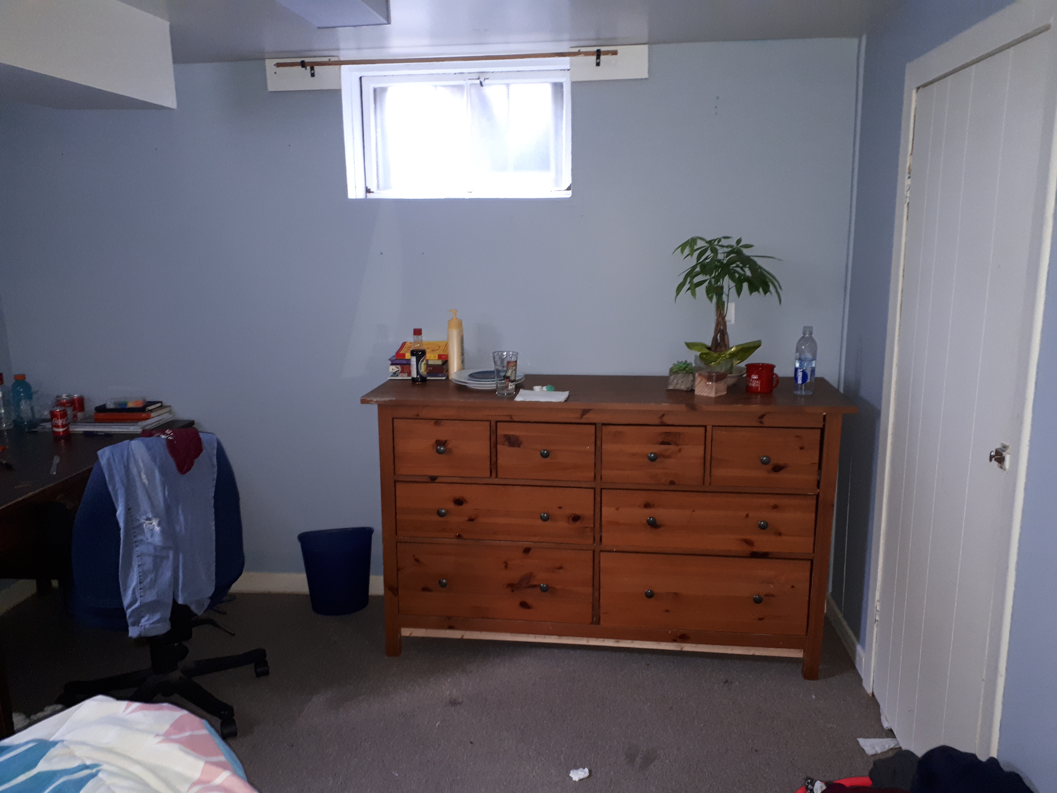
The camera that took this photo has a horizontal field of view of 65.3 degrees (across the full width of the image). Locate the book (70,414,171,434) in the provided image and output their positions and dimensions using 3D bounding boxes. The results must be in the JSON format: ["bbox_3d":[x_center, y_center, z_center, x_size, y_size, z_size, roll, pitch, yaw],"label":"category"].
[{"bbox_3d":[-1.630,0.104,3.288,0.305,0.038,0.220,0,11,5],"label":"book"}]

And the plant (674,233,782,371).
[{"bbox_3d":[0.677,-0.299,2.857,0.370,0.505,0.340,1,12,7],"label":"plant"}]

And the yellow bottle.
[{"bbox_3d":[-0.269,-0.198,3.082,0.060,0.255,0.072,1,11,10],"label":"yellow bottle"}]

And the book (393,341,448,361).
[{"bbox_3d":[-0.387,-0.174,3.117,0.200,0.022,0.138,1,19,7],"label":"book"}]

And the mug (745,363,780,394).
[{"bbox_3d":[0.805,-0.062,2.826,0.117,0.087,0.099,8,14,34],"label":"mug"}]

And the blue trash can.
[{"bbox_3d":[-0.762,0.711,3.299,0.290,0.292,0.250,-2,12,-10],"label":"blue trash can"}]

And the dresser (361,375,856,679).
[{"bbox_3d":[0.266,0.433,2.999,1.600,0.950,0.500,1,12,7],"label":"dresser"}]

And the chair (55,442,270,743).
[{"bbox_3d":[-1.166,0.544,2.589,0.620,0.940,0.630,-7,12,-30],"label":"chair"}]

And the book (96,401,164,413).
[{"bbox_3d":[-1.586,0.041,3.281,0.210,0.016,0.140,0,10,3],"label":"book"}]

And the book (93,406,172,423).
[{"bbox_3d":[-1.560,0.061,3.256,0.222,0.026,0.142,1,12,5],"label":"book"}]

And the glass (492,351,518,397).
[{"bbox_3d":[-0.075,-0.077,2.786,0.087,0.143,0.087,1,12,7],"label":"glass"}]

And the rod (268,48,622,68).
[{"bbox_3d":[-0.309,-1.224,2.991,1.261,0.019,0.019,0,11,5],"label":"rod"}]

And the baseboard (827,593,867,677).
[{"bbox_3d":[1.175,0.874,3.047,0.018,0.080,0.510,1,11,6],"label":"baseboard"}]

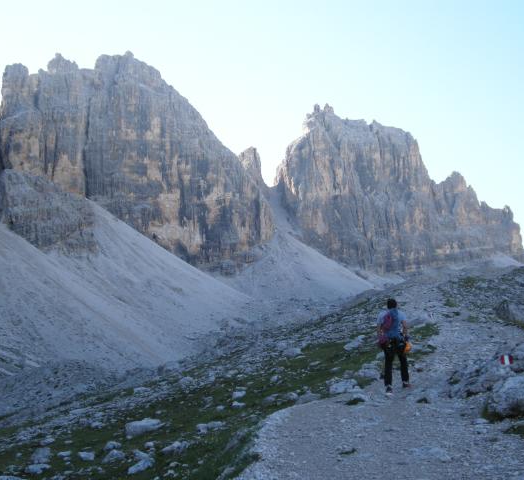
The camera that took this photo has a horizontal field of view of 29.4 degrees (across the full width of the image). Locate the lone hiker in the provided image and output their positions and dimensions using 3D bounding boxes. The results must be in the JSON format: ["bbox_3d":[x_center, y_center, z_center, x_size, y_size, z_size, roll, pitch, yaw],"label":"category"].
[{"bbox_3d":[2.451,1.973,18.500,0.610,1.750,0.480,-1,-5,7],"label":"lone hiker"}]

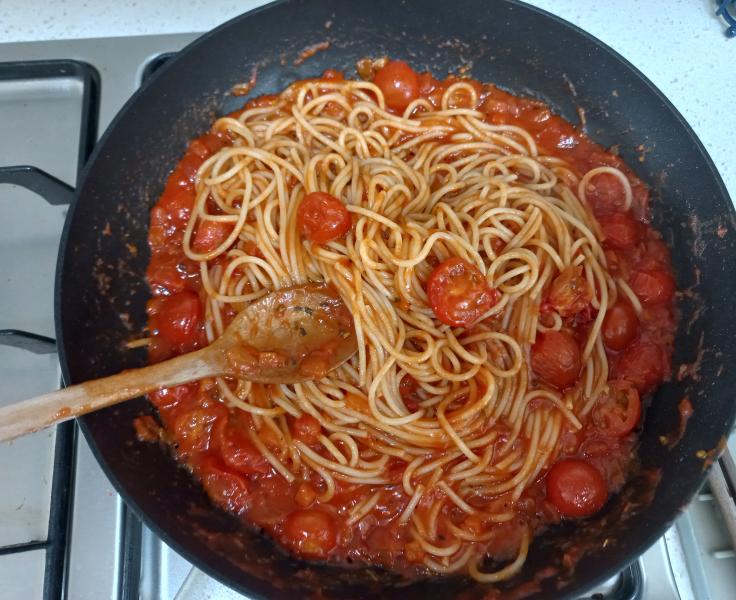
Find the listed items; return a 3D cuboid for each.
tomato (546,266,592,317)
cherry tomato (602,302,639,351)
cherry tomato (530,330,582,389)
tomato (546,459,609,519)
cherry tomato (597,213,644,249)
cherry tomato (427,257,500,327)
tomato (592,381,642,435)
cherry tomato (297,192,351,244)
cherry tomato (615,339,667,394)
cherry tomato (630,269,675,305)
[{"bbox_3d":[0.097,-0.004,0.279,0.023,0.019,0.024,0,71,-1],"label":"tomato"},{"bbox_3d":[0.123,0.013,0.282,0.020,0.020,0.024,0,71,-1],"label":"cherry tomato"},{"bbox_3d":[0.089,0.028,0.273,0.025,0.023,0.027,0,71,-1],"label":"cherry tomato"},{"bbox_3d":[0.093,0.084,0.256,0.027,0.025,0.027,0,71,-1],"label":"tomato"},{"bbox_3d":[0.131,-0.036,0.301,0.024,0.021,0.022,0,71,-1],"label":"cherry tomato"},{"bbox_3d":[0.044,-0.004,0.269,0.033,0.021,0.032,0,71,-1],"label":"cherry tomato"},{"bbox_3d":[0.116,0.051,0.270,0.023,0.018,0.026,0,71,-1],"label":"tomato"},{"bbox_3d":[-0.022,-0.040,0.283,0.026,0.022,0.025,0,71,-1],"label":"cherry tomato"},{"bbox_3d":[0.132,0.033,0.279,0.026,0.022,0.026,0,71,-1],"label":"cherry tomato"},{"bbox_3d":[0.143,-0.007,0.290,0.023,0.020,0.021,0,71,-1],"label":"cherry tomato"}]

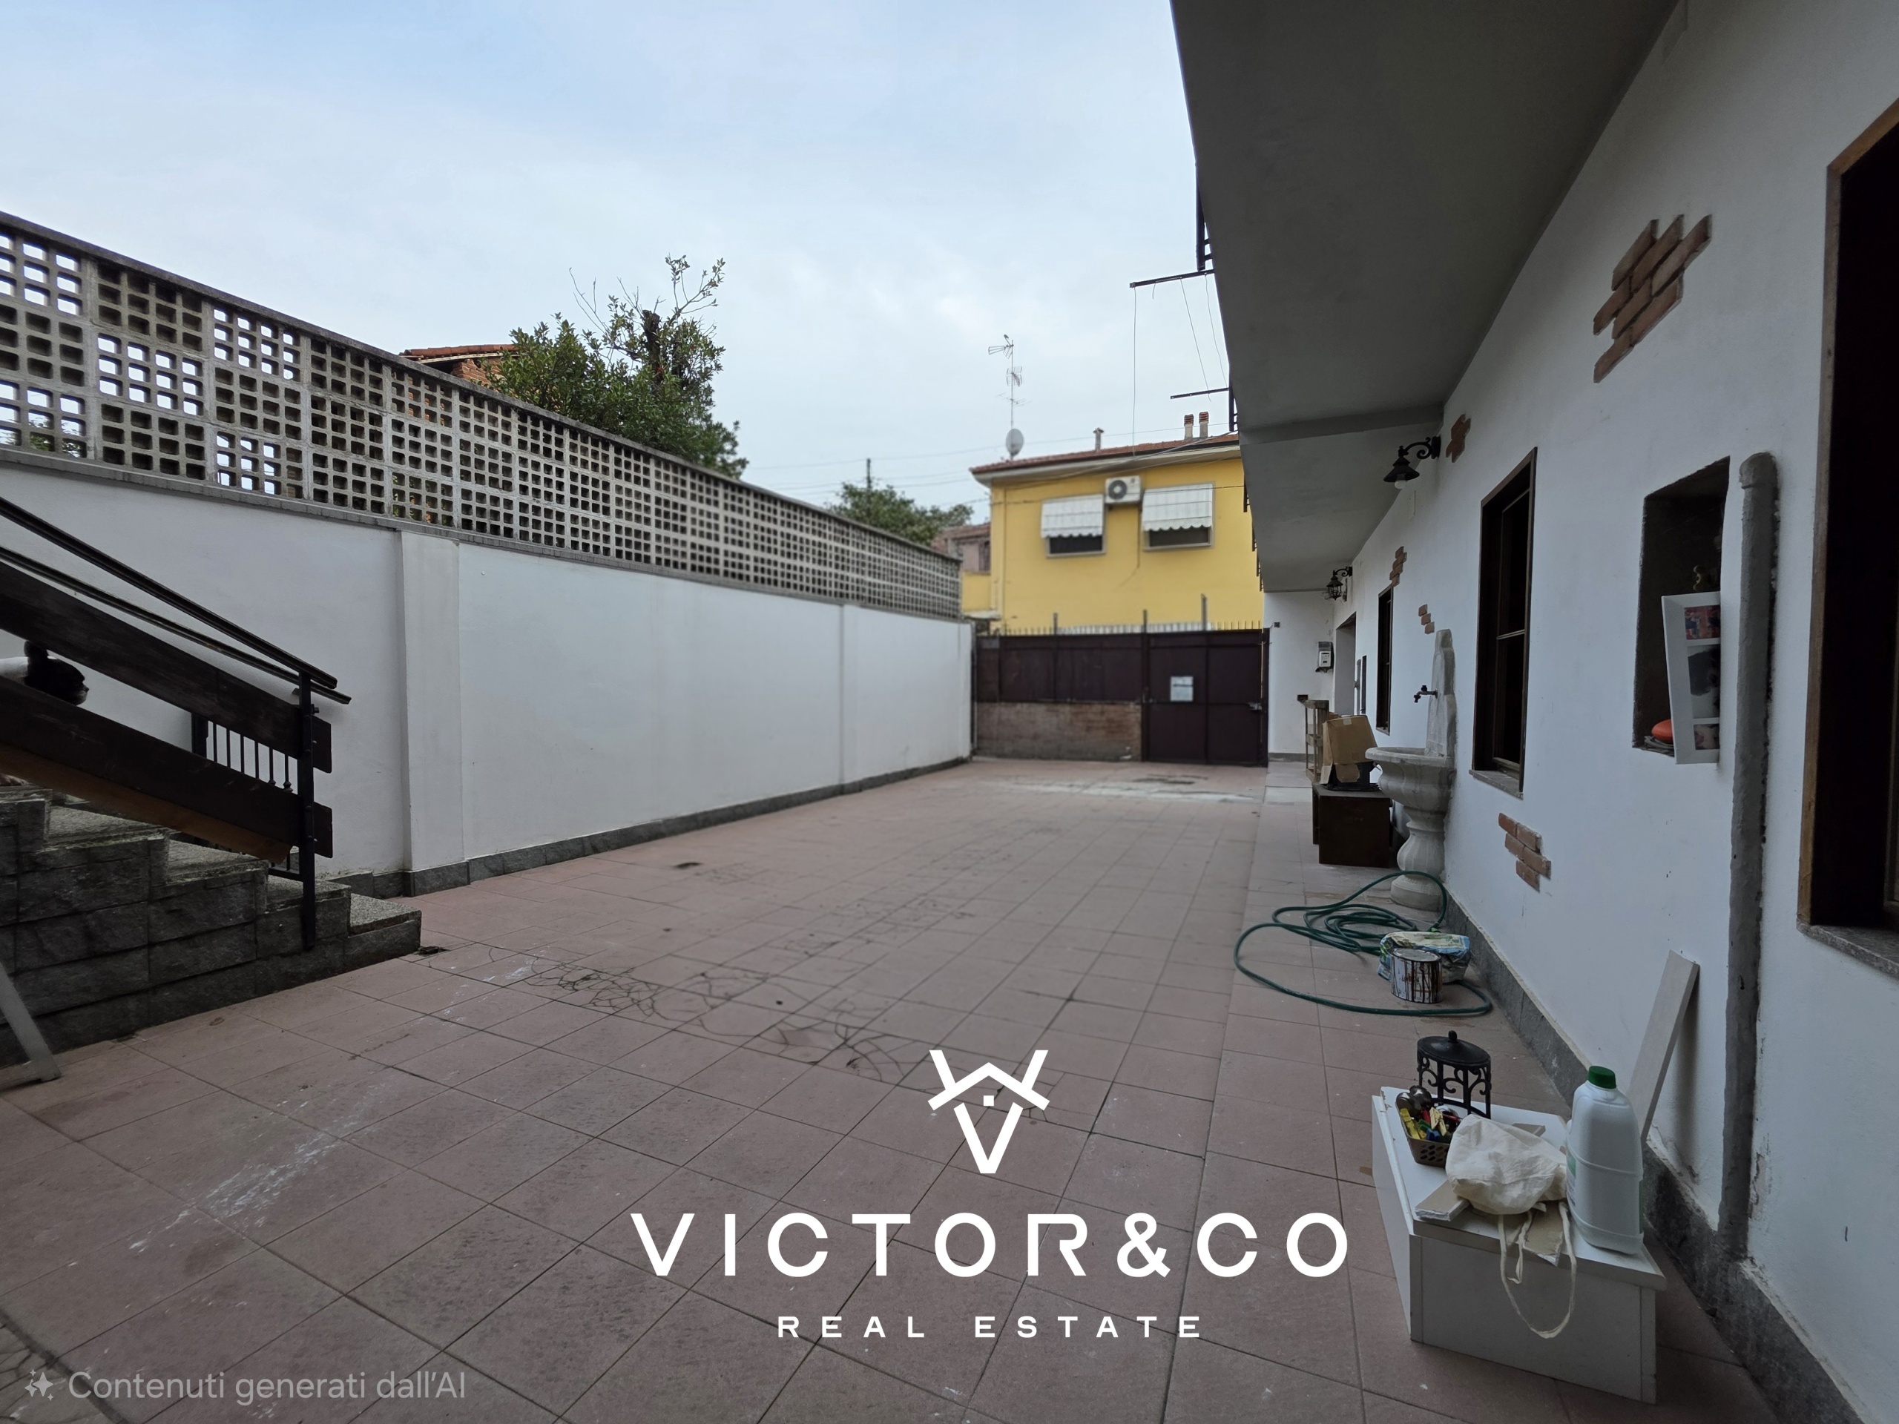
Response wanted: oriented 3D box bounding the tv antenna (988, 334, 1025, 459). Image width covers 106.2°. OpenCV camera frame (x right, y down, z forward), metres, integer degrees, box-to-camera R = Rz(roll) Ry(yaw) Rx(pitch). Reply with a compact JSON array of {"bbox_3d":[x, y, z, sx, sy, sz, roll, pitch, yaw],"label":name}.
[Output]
[{"bbox_3d":[1.489,-7.950,17.900,0.950,3.050,0.850,1,3,25],"label":"tv antenna"}]

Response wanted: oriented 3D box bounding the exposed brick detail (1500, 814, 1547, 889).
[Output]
[{"bbox_3d":[2.082,0.508,2.600,0.030,0.190,0.615,1,3,25],"label":"exposed brick detail"}]

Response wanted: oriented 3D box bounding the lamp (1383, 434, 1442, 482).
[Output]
[{"bbox_3d":[2.755,-1.498,4.235,0.265,0.295,0.190,1,3,25],"label":"lamp"}]

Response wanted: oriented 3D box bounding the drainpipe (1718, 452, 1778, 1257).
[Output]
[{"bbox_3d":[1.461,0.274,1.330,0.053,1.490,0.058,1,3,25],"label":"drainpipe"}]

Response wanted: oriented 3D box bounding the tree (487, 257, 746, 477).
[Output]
[{"bbox_3d":[-3.972,-2.265,8.573,2.950,6.400,2.950,1,3,25],"label":"tree"}]

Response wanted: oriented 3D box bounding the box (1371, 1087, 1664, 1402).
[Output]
[{"bbox_3d":[1.179,1.098,1.551,0.367,0.243,0.490,1,3,23],"label":"box"}]

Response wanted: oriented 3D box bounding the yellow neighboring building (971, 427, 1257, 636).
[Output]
[{"bbox_3d":[6.273,-3.165,19.043,8.000,7.500,8.000,1,3,28],"label":"yellow neighboring building"}]

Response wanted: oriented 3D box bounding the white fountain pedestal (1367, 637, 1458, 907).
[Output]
[{"bbox_3d":[2.583,0.332,4.077,0.370,1.545,0.660,1,3,25],"label":"white fountain pedestal"}]

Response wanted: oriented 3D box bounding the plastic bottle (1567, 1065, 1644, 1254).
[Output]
[{"bbox_3d":[1.262,0.841,1.385,0.096,0.284,0.165,1,3,25],"label":"plastic bottle"}]

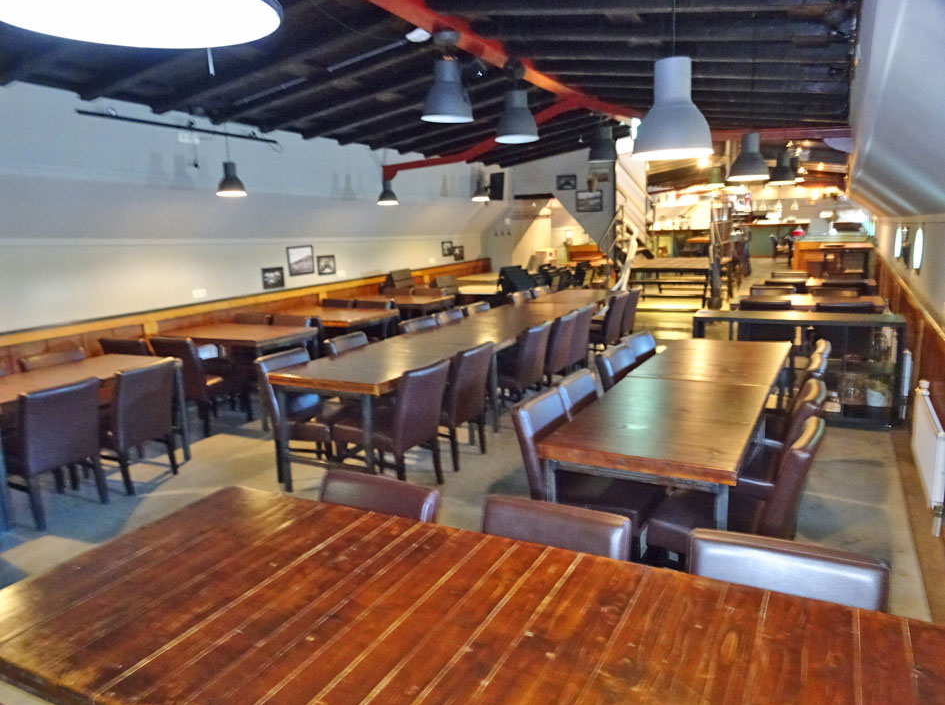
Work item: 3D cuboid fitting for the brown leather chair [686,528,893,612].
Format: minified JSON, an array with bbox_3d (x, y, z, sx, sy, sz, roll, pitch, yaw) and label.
[{"bbox_3d":[0.677,0.968,1.570,0.460,0.870,0.620,3,12,28],"label":"brown leather chair"}]

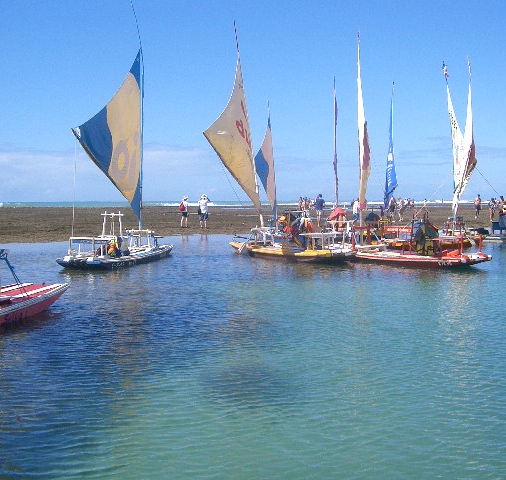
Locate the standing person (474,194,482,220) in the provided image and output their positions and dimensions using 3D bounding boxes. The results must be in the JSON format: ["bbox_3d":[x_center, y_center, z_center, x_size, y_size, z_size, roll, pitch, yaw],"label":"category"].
[{"bbox_3d":[16.070,-2.388,51.550,0.500,1.730,0.360,1,3,25],"label":"standing person"}]

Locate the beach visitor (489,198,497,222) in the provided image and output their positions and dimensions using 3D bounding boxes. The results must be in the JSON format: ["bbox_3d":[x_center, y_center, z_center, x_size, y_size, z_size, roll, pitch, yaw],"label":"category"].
[{"bbox_3d":[16.136,-2.013,48.382,0.380,1.570,0.450,-2,4,-32],"label":"beach visitor"}]

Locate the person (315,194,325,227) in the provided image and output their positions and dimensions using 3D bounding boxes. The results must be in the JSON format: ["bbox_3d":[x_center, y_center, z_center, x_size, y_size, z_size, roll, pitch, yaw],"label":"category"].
[{"bbox_3d":[3.529,-1.524,37.699,0.520,1.720,0.420,-2,4,-30],"label":"person"}]

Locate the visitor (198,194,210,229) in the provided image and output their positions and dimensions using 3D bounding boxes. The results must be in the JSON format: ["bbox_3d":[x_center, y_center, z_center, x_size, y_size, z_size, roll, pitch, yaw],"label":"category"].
[{"bbox_3d":[-2.540,-1.450,37.001,0.600,1.760,0.450,1,3,15],"label":"visitor"}]

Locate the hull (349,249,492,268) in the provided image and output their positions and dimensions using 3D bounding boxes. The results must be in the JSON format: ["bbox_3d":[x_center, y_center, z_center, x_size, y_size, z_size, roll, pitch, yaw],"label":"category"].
[{"bbox_3d":[3.851,0.348,18.046,1.250,0.400,4.200,-2,4,-37],"label":"hull"}]

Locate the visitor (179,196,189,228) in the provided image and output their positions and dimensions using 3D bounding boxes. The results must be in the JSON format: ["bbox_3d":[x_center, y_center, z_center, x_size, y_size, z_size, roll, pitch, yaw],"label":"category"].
[{"bbox_3d":[-3.565,-1.449,37.524,0.500,1.660,0.450,2,4,37],"label":"visitor"}]

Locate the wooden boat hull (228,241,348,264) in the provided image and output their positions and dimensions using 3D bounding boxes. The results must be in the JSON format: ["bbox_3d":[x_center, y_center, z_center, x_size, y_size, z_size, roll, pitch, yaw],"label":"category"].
[{"bbox_3d":[0.781,0.266,19.543,1.250,0.420,4.400,-3,4,-38],"label":"wooden boat hull"}]

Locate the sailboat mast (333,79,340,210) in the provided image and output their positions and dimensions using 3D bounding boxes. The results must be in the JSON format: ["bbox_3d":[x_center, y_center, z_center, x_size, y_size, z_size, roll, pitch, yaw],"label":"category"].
[{"bbox_3d":[2.904,-3.103,25.000,0.200,5.130,0.200,-1,0,18],"label":"sailboat mast"}]

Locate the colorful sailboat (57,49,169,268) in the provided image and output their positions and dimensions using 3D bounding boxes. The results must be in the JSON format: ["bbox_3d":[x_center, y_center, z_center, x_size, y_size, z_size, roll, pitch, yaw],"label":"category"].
[{"bbox_3d":[-3.027,-2.203,17.807,1.500,5.600,4.700,1,3,19],"label":"colorful sailboat"}]

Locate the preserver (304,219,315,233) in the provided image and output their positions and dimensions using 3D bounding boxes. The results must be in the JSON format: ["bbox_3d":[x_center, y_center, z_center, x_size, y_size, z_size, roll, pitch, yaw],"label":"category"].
[{"bbox_3d":[1.520,-0.383,19.300,0.320,0.400,0.220,0,3,6],"label":"preserver"}]

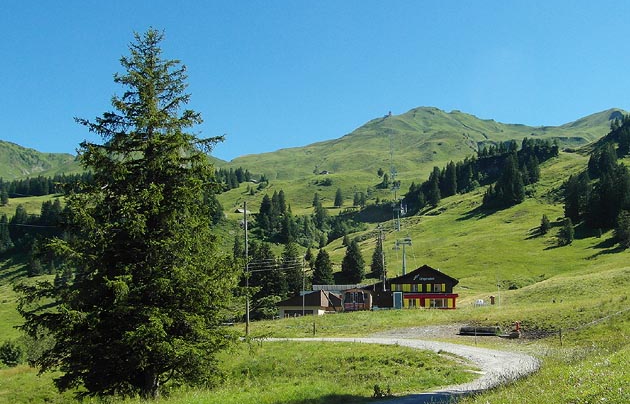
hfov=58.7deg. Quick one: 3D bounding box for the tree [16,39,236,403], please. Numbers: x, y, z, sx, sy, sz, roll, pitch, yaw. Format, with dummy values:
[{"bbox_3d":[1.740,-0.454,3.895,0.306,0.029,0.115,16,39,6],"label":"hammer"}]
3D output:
[{"bbox_3d":[-6.900,0.421,20.500,8.050,13.540,8.050,0,-4,0],"label":"tree"}]

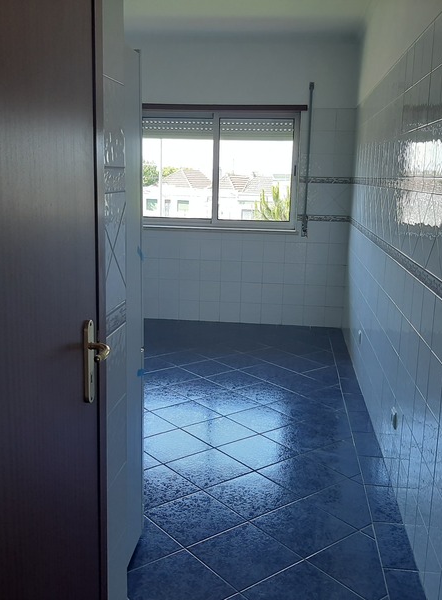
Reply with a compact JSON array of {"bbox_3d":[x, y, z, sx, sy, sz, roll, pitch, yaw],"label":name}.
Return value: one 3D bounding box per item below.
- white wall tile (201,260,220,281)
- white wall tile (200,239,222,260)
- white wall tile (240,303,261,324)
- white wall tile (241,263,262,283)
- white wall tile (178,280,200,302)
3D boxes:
[{"bbox_3d":[-0.103,-0.284,5.992,0.200,0.200,0.010,3,11,6],"label":"white wall tile"},{"bbox_3d":[-0.098,-0.481,5.953,0.200,0.200,0.010,3,11,6],"label":"white wall tile"},{"bbox_3d":[0.288,0.127,6.028,0.200,0.200,0.010,3,11,6],"label":"white wall tile"},{"bbox_3d":[0.297,-0.266,5.949,0.200,0.200,0.010,3,11,6],"label":"white wall tile"},{"bbox_3d":[-0.309,-0.095,6.074,0.200,0.199,0.010,2,11,6],"label":"white wall tile"}]

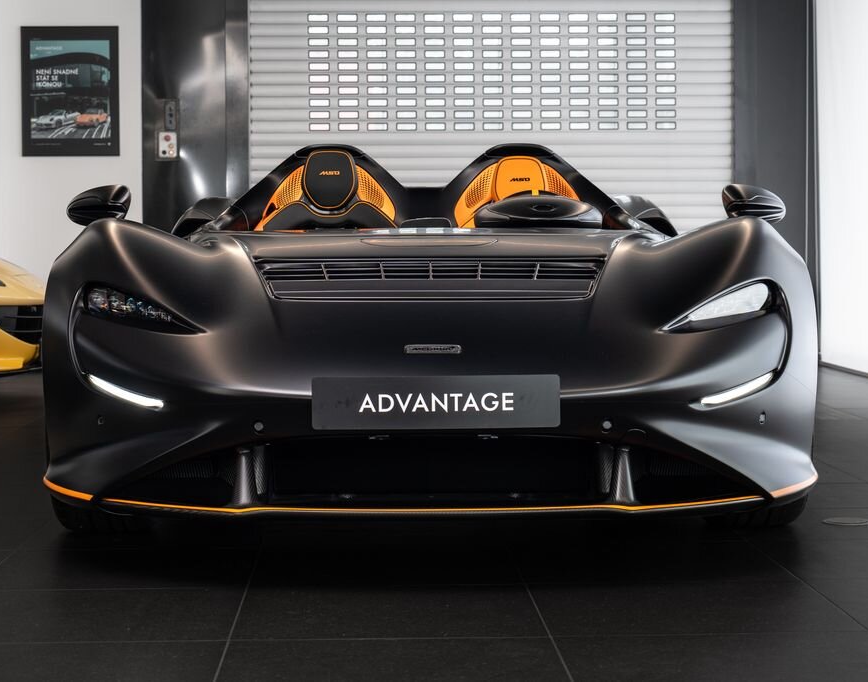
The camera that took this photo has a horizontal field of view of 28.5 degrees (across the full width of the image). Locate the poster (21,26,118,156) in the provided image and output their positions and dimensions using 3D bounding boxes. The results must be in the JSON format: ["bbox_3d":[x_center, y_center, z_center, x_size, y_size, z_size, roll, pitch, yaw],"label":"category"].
[{"bbox_3d":[-2.216,-1.518,10.380,0.600,0.795,0.030,0,3,-2],"label":"poster"}]

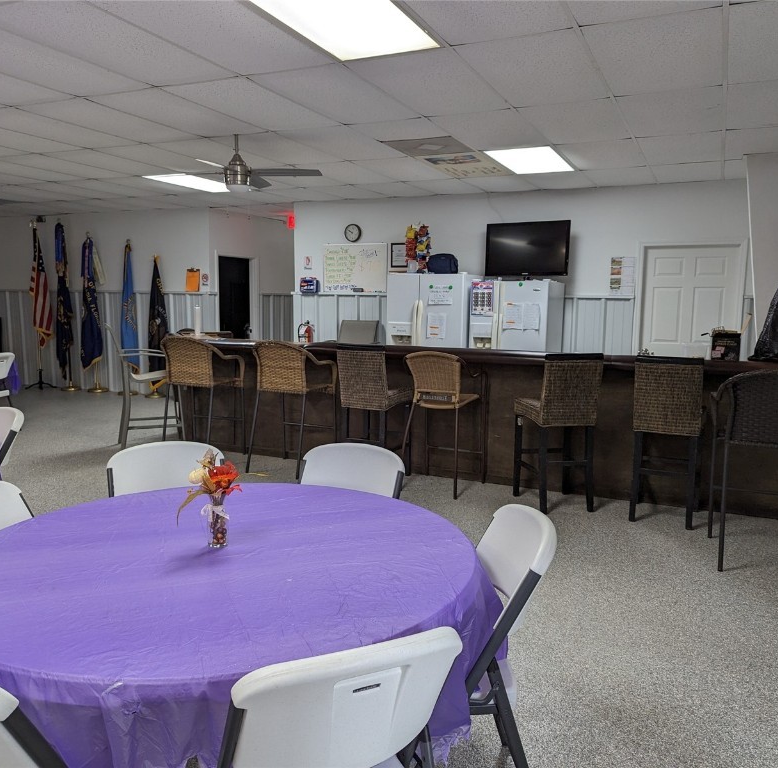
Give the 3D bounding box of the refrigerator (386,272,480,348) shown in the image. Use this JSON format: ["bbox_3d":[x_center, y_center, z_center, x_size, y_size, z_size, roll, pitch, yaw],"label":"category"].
[{"bbox_3d":[0.505,-0.371,8.061,0.880,1.720,0.810,4,8,24],"label":"refrigerator"}]

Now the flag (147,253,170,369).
[{"bbox_3d":[-3.257,-0.900,10.035,0.270,1.832,0.190,4,8,24],"label":"flag"}]

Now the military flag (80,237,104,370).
[{"bbox_3d":[-4.403,-1.178,10.509,0.300,2.002,0.210,4,8,24],"label":"military flag"}]

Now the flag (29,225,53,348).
[{"bbox_3d":[-5.337,-1.485,10.905,0.300,1.918,0.210,4,8,24],"label":"flag"}]

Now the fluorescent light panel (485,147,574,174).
[{"bbox_3d":[1.264,-1.985,6.290,0.580,0.070,1.200,4,8,24],"label":"fluorescent light panel"}]

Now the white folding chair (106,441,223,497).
[{"bbox_3d":[-0.850,0.680,2.816,0.470,0.850,0.530,-2,7,-23],"label":"white folding chair"}]

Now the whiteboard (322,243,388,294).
[{"bbox_3d":[-0.443,-1.456,8.917,0.905,0.605,0.030,4,8,24],"label":"whiteboard"}]

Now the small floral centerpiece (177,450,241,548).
[{"bbox_3d":[-0.523,0.331,2.069,0.170,0.280,0.130,1,7,0],"label":"small floral centerpiece"}]

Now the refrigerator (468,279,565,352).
[{"bbox_3d":[1.361,-0.271,7.622,0.820,1.650,0.840,4,8,24],"label":"refrigerator"}]

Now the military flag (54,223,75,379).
[{"bbox_3d":[-4.872,-1.239,10.661,0.240,2.330,0.200,4,8,24],"label":"military flag"}]

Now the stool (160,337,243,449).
[{"bbox_3d":[-1.625,0.125,6.277,0.560,1.100,0.610,3,7,19],"label":"stool"}]

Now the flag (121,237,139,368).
[{"bbox_3d":[-3.723,-1.097,10.227,0.220,1.906,0.170,4,8,24],"label":"flag"}]

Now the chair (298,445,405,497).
[{"bbox_3d":[-0.242,0.707,2.815,0.470,0.840,0.520,3,7,18],"label":"chair"}]

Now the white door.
[{"bbox_3d":[3.116,-0.436,7.481,0.980,2.057,0.100,4,8,24],"label":"white door"}]

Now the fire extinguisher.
[{"bbox_3d":[-1.088,-0.575,9.259,0.200,0.510,0.170,4,8,24],"label":"fire extinguisher"}]

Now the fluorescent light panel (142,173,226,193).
[{"bbox_3d":[-2.053,-2.212,7.795,0.580,0.070,1.200,4,8,24],"label":"fluorescent light panel"}]

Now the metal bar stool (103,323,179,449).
[{"bbox_3d":[-2.326,0.016,6.765,0.680,1.180,0.570,-3,8,-26],"label":"metal bar stool"}]

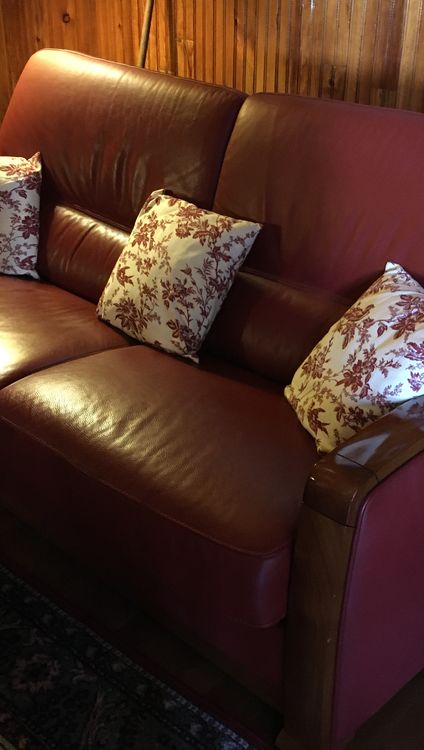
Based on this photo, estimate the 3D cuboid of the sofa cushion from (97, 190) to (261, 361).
[{"bbox_3d":[-0.090,-0.256,2.071,0.370,0.370,0.130,25,0,36],"label":"sofa cushion"}]

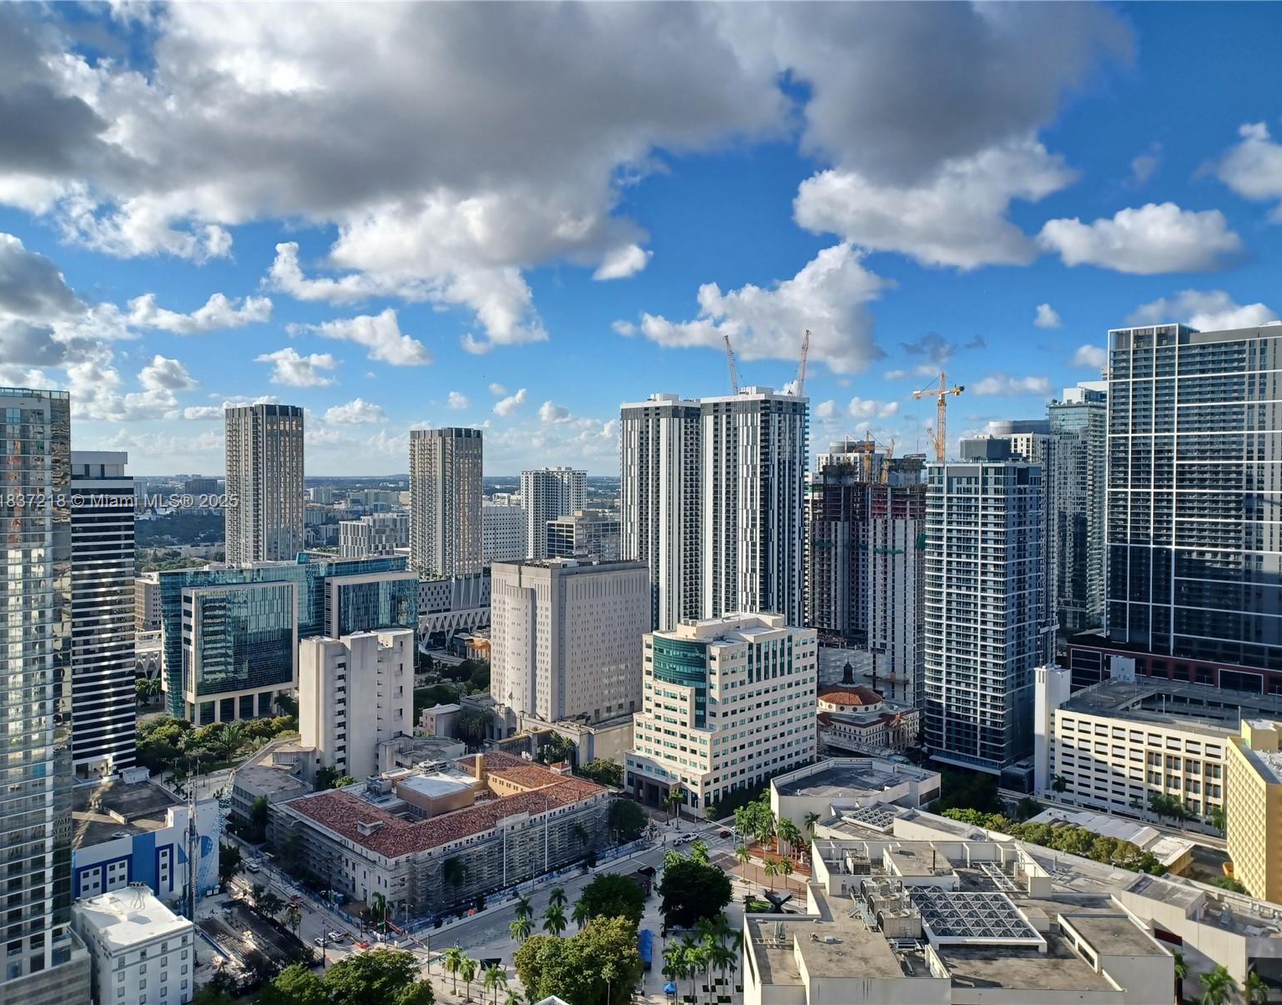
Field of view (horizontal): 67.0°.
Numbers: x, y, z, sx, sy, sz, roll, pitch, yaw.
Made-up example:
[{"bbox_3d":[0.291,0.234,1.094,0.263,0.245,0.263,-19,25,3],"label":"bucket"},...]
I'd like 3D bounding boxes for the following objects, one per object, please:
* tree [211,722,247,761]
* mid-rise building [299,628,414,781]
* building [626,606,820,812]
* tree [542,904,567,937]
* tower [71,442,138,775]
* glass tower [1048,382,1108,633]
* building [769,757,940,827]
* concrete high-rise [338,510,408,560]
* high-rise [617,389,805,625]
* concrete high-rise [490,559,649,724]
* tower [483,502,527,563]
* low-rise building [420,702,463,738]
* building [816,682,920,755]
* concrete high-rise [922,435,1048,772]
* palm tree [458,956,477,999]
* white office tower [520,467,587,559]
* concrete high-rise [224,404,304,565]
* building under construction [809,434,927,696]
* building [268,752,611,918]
[{"bbox_3d":[-163.050,95.380,381.860,11.500,15.500,11.500,2,2,45],"label":"tree"},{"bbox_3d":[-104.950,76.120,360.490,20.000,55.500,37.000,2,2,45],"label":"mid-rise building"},{"bbox_3d":[30.300,73.440,357.240,38.000,61.500,64.500,2,2,45],"label":"building"},{"bbox_3d":[-20.530,102.460,231.470,5.700,11.000,5.700,0,2,0],"label":"tree"},{"bbox_3d":[-213.530,43.720,366.210,29.000,125.000,32.000,2,3,45],"label":"tower"},{"bbox_3d":[275.720,10.605,607.729,23.000,170.000,40.000,2,2,45],"label":"glass tower"},{"bbox_3d":[68.980,99.980,318.810,36.000,16.600,55.000,2,3,45],"label":"building"},{"bbox_3d":[-254.340,49.690,960.200,110.000,76.000,40.000,2,3,45],"label":"concrete high-rise"},{"bbox_3d":[35.430,23.760,493.210,97.000,158.000,37.000,2,3,45],"label":"high-rise"},{"bbox_3d":[-31.670,63.440,435.560,40.000,75.000,60.000,2,3,45],"label":"concrete high-rise"},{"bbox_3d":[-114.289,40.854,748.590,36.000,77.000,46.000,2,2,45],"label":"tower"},{"bbox_3d":[-92.220,98.770,443.930,12.500,10.600,16.000,2,3,45],"label":"low-rise building"},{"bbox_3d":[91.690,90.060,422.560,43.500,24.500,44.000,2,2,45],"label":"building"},{"bbox_3d":[134.129,40.017,379.899,32.000,129.000,35.000,2,2,45],"label":"concrete high-rise"},{"bbox_3d":[-37.590,103.470,210.460,4.500,10.200,4.500,0,2,0],"label":"palm tree"},{"bbox_3d":[-87.390,26.450,973.100,21.660,117.500,69.560,2,2,45],"label":"white office tower"},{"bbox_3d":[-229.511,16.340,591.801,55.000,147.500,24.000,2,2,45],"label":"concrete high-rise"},{"bbox_3d":[116.370,39.519,478.909,61.000,124.000,36.000,2,2,45],"label":"building under construction"},{"bbox_3d":[-61.800,98.630,305.700,66.000,19.600,84.000,2,3,45],"label":"building"}]

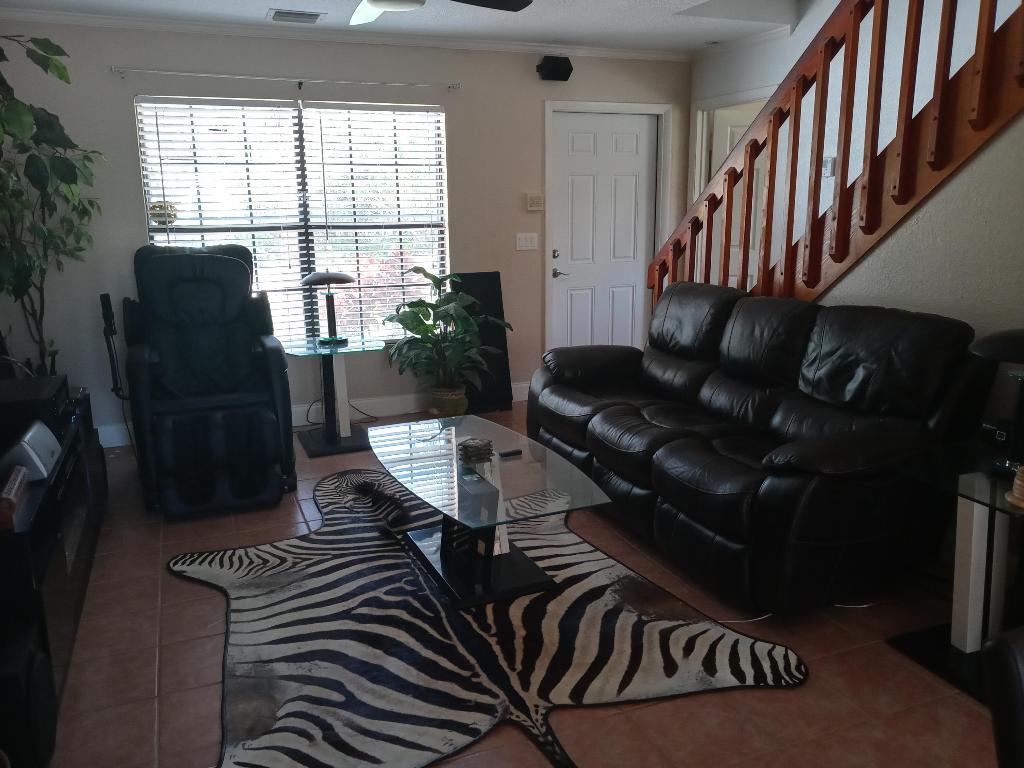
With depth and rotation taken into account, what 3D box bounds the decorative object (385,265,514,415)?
[{"bbox_3d":[-0.400,-0.254,5.369,0.820,1.030,0.680,-6,13,-21],"label":"decorative object"}]

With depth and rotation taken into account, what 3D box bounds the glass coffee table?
[{"bbox_3d":[-0.153,0.504,3.221,0.660,0.440,1.300,-6,13,-21],"label":"glass coffee table"}]

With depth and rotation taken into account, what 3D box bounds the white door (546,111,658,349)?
[{"bbox_3d":[0.678,-0.940,6.103,0.900,2.030,0.060,-6,13,-21],"label":"white door"}]

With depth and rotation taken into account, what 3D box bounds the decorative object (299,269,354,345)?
[{"bbox_3d":[-1.065,-0.443,4.823,0.305,0.450,0.300,-6,13,-21],"label":"decorative object"}]

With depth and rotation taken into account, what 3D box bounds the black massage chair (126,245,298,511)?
[{"bbox_3d":[-1.545,-0.080,4.237,0.740,1.210,1.080,-6,13,-21],"label":"black massage chair"}]

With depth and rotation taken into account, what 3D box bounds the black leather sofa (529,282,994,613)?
[{"bbox_3d":[0.885,0.105,3.717,1.000,0.980,2.080,-6,13,-21],"label":"black leather sofa"}]

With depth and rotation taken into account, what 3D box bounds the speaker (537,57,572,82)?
[{"bbox_3d":[0.294,-2.076,5.444,0.200,0.150,0.160,-6,13,-21],"label":"speaker"}]

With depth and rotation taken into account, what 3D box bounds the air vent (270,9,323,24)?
[{"bbox_3d":[-1.226,-2.083,4.692,0.320,0.025,0.280,-6,13,-21],"label":"air vent"}]

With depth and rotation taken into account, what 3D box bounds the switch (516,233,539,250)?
[{"bbox_3d":[0.112,-0.990,5.781,0.160,0.118,0.015,-6,13,-21],"label":"switch"}]

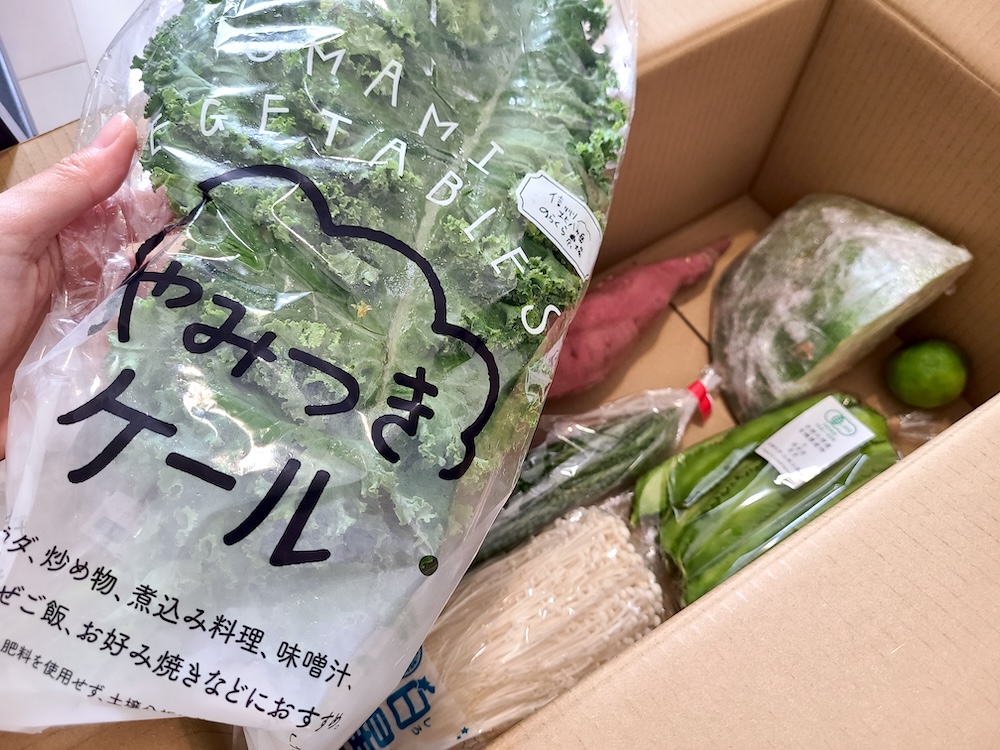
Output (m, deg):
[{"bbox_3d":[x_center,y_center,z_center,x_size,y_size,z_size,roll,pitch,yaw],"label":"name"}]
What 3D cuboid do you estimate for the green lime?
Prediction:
[{"bbox_3d":[0.306,0.001,0.542,0.052,0.050,0.049,0,62,1],"label":"green lime"}]

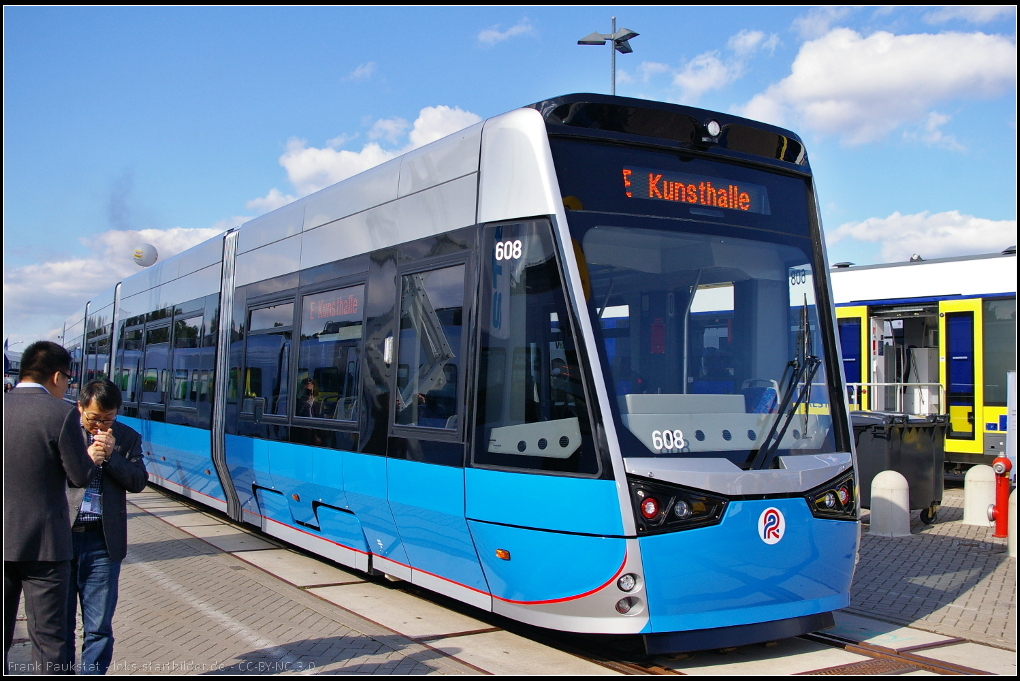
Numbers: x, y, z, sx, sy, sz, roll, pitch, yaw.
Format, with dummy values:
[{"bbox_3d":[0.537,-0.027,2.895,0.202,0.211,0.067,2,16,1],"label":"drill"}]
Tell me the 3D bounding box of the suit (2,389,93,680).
[{"bbox_3d":[-1.852,0.902,4.091,0.540,1.440,0.360,-1,-4,37],"label":"suit"}]

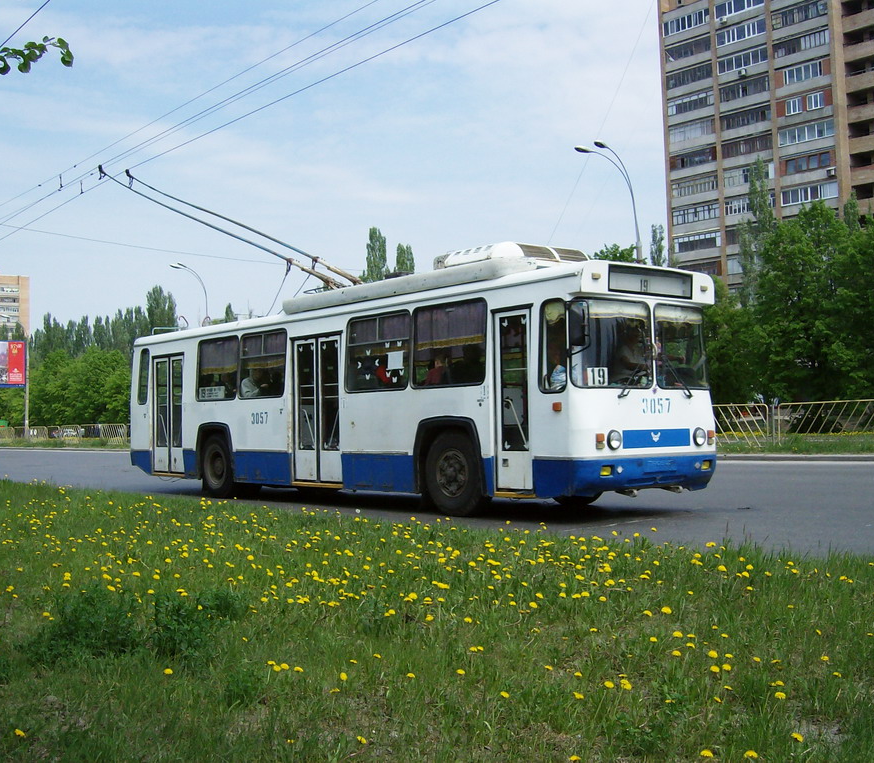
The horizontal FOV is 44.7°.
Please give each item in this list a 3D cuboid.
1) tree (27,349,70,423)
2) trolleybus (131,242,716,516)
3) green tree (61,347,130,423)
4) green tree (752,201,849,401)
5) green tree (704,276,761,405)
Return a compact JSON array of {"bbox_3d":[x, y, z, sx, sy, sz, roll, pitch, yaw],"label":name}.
[{"bbox_3d":[-32.893,1.221,89.925,4.300,8.048,4.300,1,-3,-40],"label":"tree"},{"bbox_3d":[-1.255,0.123,16.825,2.500,3.460,11.720,1,-3,-40],"label":"trolleybus"},{"bbox_3d":[-26.581,1.046,82.404,5.200,7.538,5.200,1,-3,-40],"label":"green tree"},{"bbox_3d":[12.290,-2.013,36.123,3.900,8.350,3.900,1,-3,-40],"label":"green tree"},{"bbox_3d":[10.342,-0.722,38.419,3.600,6.035,3.600,1,-3,-40],"label":"green tree"}]

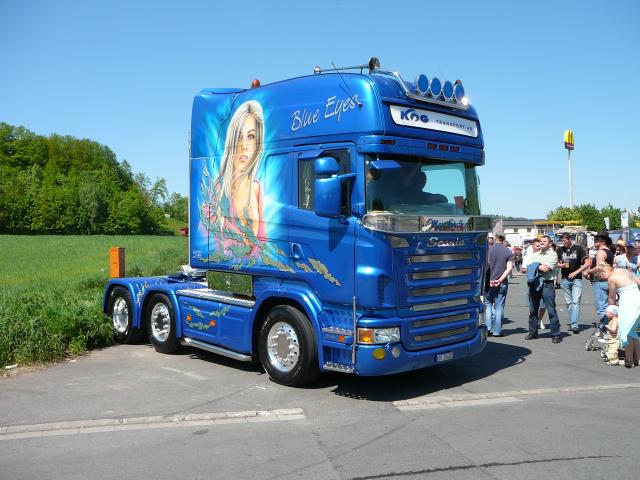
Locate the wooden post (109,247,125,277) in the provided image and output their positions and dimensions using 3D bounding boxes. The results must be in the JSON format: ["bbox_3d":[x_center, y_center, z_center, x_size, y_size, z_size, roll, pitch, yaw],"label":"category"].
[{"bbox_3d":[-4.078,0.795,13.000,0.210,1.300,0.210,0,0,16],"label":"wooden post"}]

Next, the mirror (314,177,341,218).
[{"bbox_3d":[0.085,-0.445,6.860,0.240,0.420,0.160,0,0,-25],"label":"mirror"}]

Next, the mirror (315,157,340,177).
[{"bbox_3d":[0.074,-0.784,6.860,0.240,0.185,0.170,0,0,-25],"label":"mirror"}]

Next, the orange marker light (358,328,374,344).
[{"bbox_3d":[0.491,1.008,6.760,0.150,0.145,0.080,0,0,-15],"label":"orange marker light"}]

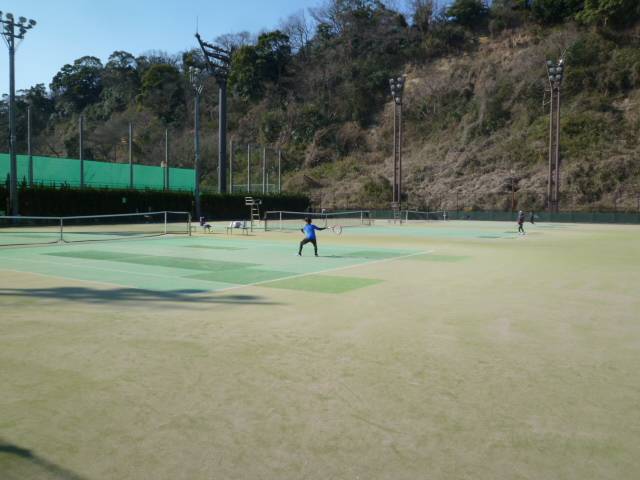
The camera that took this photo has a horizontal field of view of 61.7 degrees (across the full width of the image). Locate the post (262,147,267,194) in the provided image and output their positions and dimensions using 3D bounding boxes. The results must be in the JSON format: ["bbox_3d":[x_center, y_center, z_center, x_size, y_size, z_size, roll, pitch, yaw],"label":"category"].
[{"bbox_3d":[-8.041,-8.518,77.898,0.240,9.900,0.240,3,4,32],"label":"post"}]

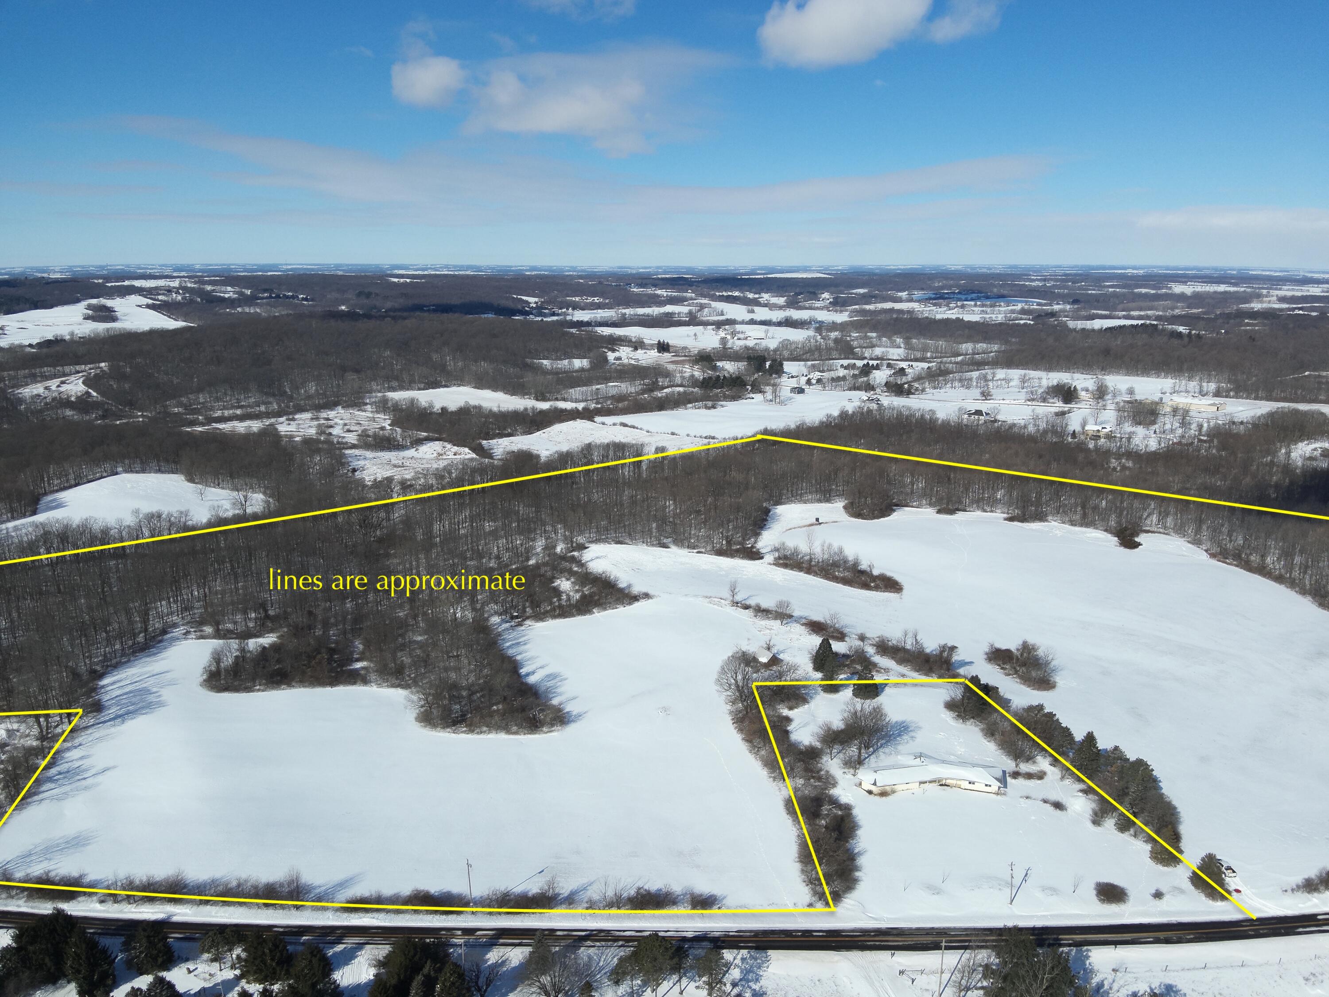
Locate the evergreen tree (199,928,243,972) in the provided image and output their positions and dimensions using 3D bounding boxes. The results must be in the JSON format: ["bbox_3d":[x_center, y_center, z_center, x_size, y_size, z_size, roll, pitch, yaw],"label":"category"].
[{"bbox_3d":[-80.630,82.470,167.670,6.910,8.500,6.910,0,14,0],"label":"evergreen tree"}]

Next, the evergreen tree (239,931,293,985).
[{"bbox_3d":[-72.390,82.420,167.310,9.060,8.780,9.060,0,14,0],"label":"evergreen tree"}]

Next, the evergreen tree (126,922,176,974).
[{"bbox_3d":[-94.460,81.700,168.930,8.060,9.360,8.060,0,14,0],"label":"evergreen tree"}]

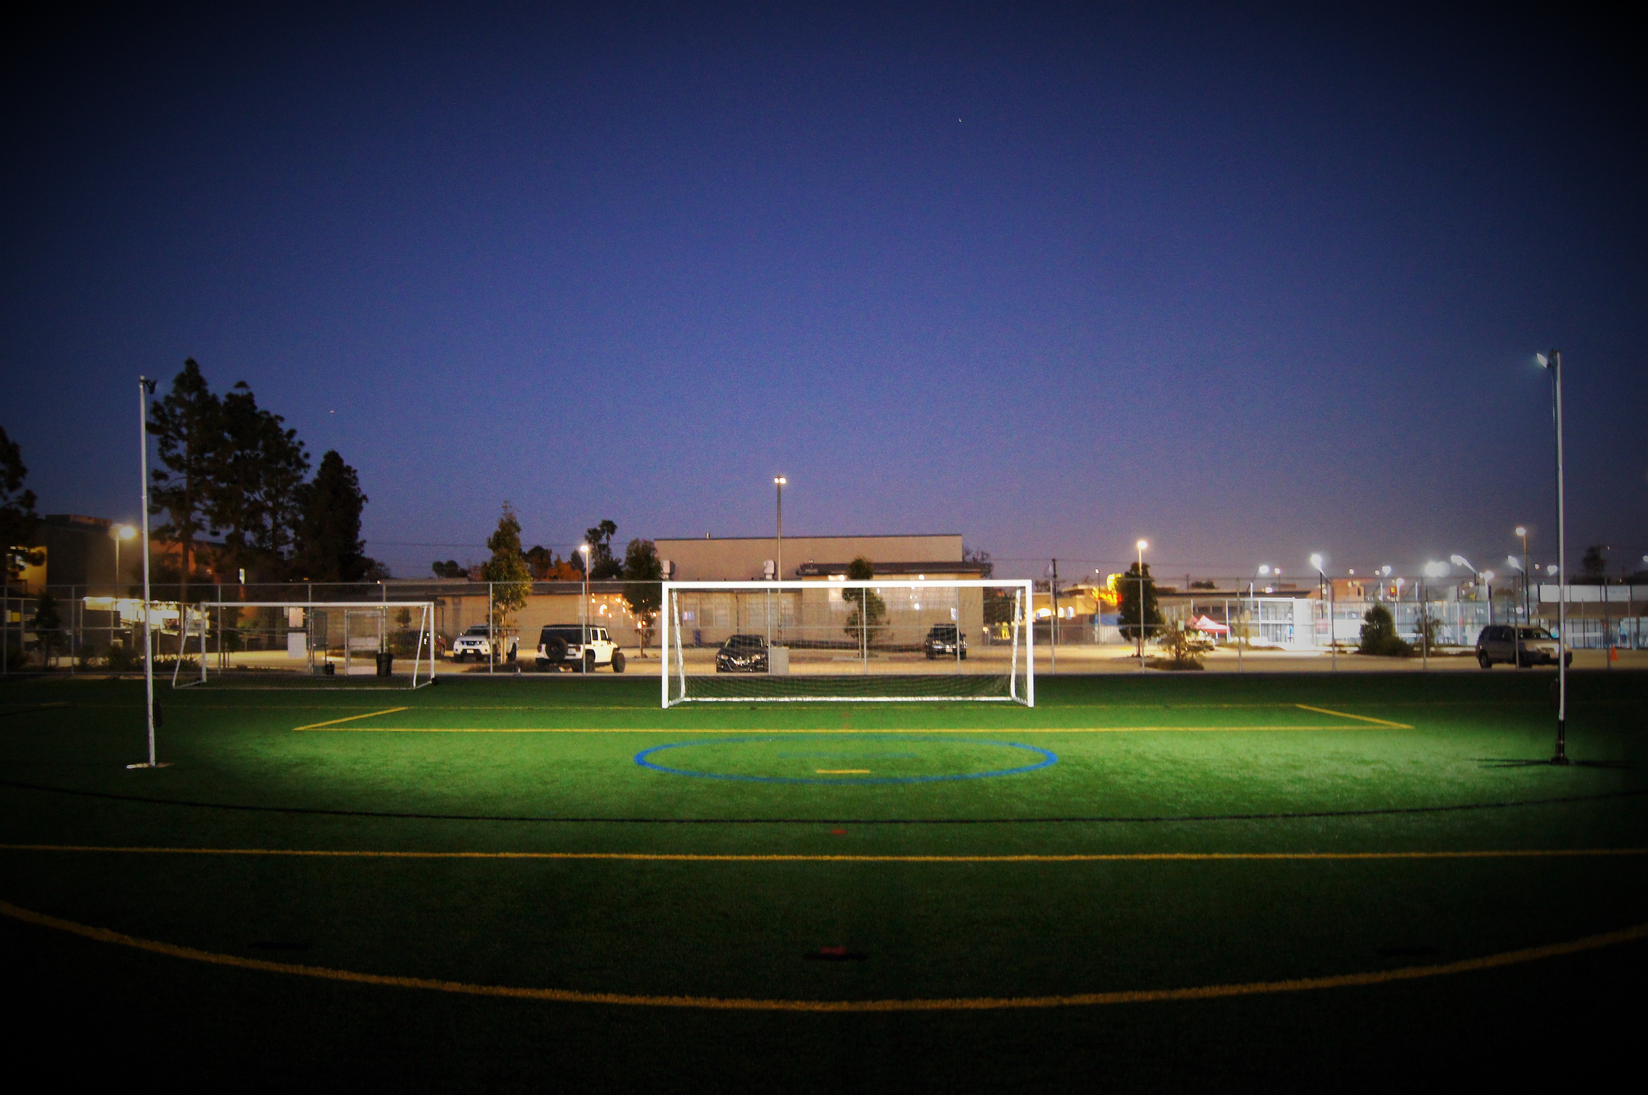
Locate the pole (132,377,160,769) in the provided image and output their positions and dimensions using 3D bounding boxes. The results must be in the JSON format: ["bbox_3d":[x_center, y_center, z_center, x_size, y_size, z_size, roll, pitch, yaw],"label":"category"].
[{"bbox_3d":[-8.313,0.269,15.145,0.360,4.787,0.300,1,-4,-17],"label":"pole"}]

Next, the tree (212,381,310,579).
[{"bbox_3d":[-39.042,-2.340,85.590,6.800,18.718,6.800,0,-4,2],"label":"tree"}]

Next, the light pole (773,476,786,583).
[{"bbox_3d":[-2.530,1.040,70.321,0.650,10.201,0.350,0,-4,2],"label":"light pole"}]

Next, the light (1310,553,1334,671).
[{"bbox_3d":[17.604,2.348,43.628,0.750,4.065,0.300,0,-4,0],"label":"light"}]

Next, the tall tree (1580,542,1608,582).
[{"bbox_3d":[87.554,4.747,140.314,3.400,10.392,3.400,0,-3,0],"label":"tall tree"}]

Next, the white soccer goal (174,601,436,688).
[{"bbox_3d":[-14.240,2.690,34.050,6.600,2.300,1.750,0,-4,2],"label":"white soccer goal"}]

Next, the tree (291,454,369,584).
[{"bbox_3d":[-34.563,0.145,86.438,5.500,13.904,5.500,0,-4,2],"label":"tree"}]

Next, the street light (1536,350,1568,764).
[{"bbox_3d":[8.633,0.092,14.655,0.380,4.919,0.250,-1,-4,9],"label":"street light"}]

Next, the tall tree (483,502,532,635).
[{"bbox_3d":[-14.291,1.598,55.720,2.250,7.291,2.250,0,-3,0],"label":"tall tree"}]

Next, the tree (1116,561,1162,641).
[{"bbox_3d":[16.355,3.204,64.156,2.500,4.944,2.500,0,-4,2],"label":"tree"}]

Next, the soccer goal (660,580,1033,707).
[{"bbox_3d":[0.507,2.060,26.425,7.550,2.550,2.250,0,-3,1],"label":"soccer goal"}]

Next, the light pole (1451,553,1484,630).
[{"bbox_3d":[46.975,3.767,90.202,2.300,6.699,0.500,1,-4,-17],"label":"light pole"}]

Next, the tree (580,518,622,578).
[{"bbox_3d":[-27.061,3.805,150.459,5.000,14.562,5.000,0,-4,2],"label":"tree"}]

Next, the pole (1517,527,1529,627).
[{"bbox_3d":[40.884,2.460,72.217,0.750,7.198,0.400,1,-4,-17],"label":"pole"}]

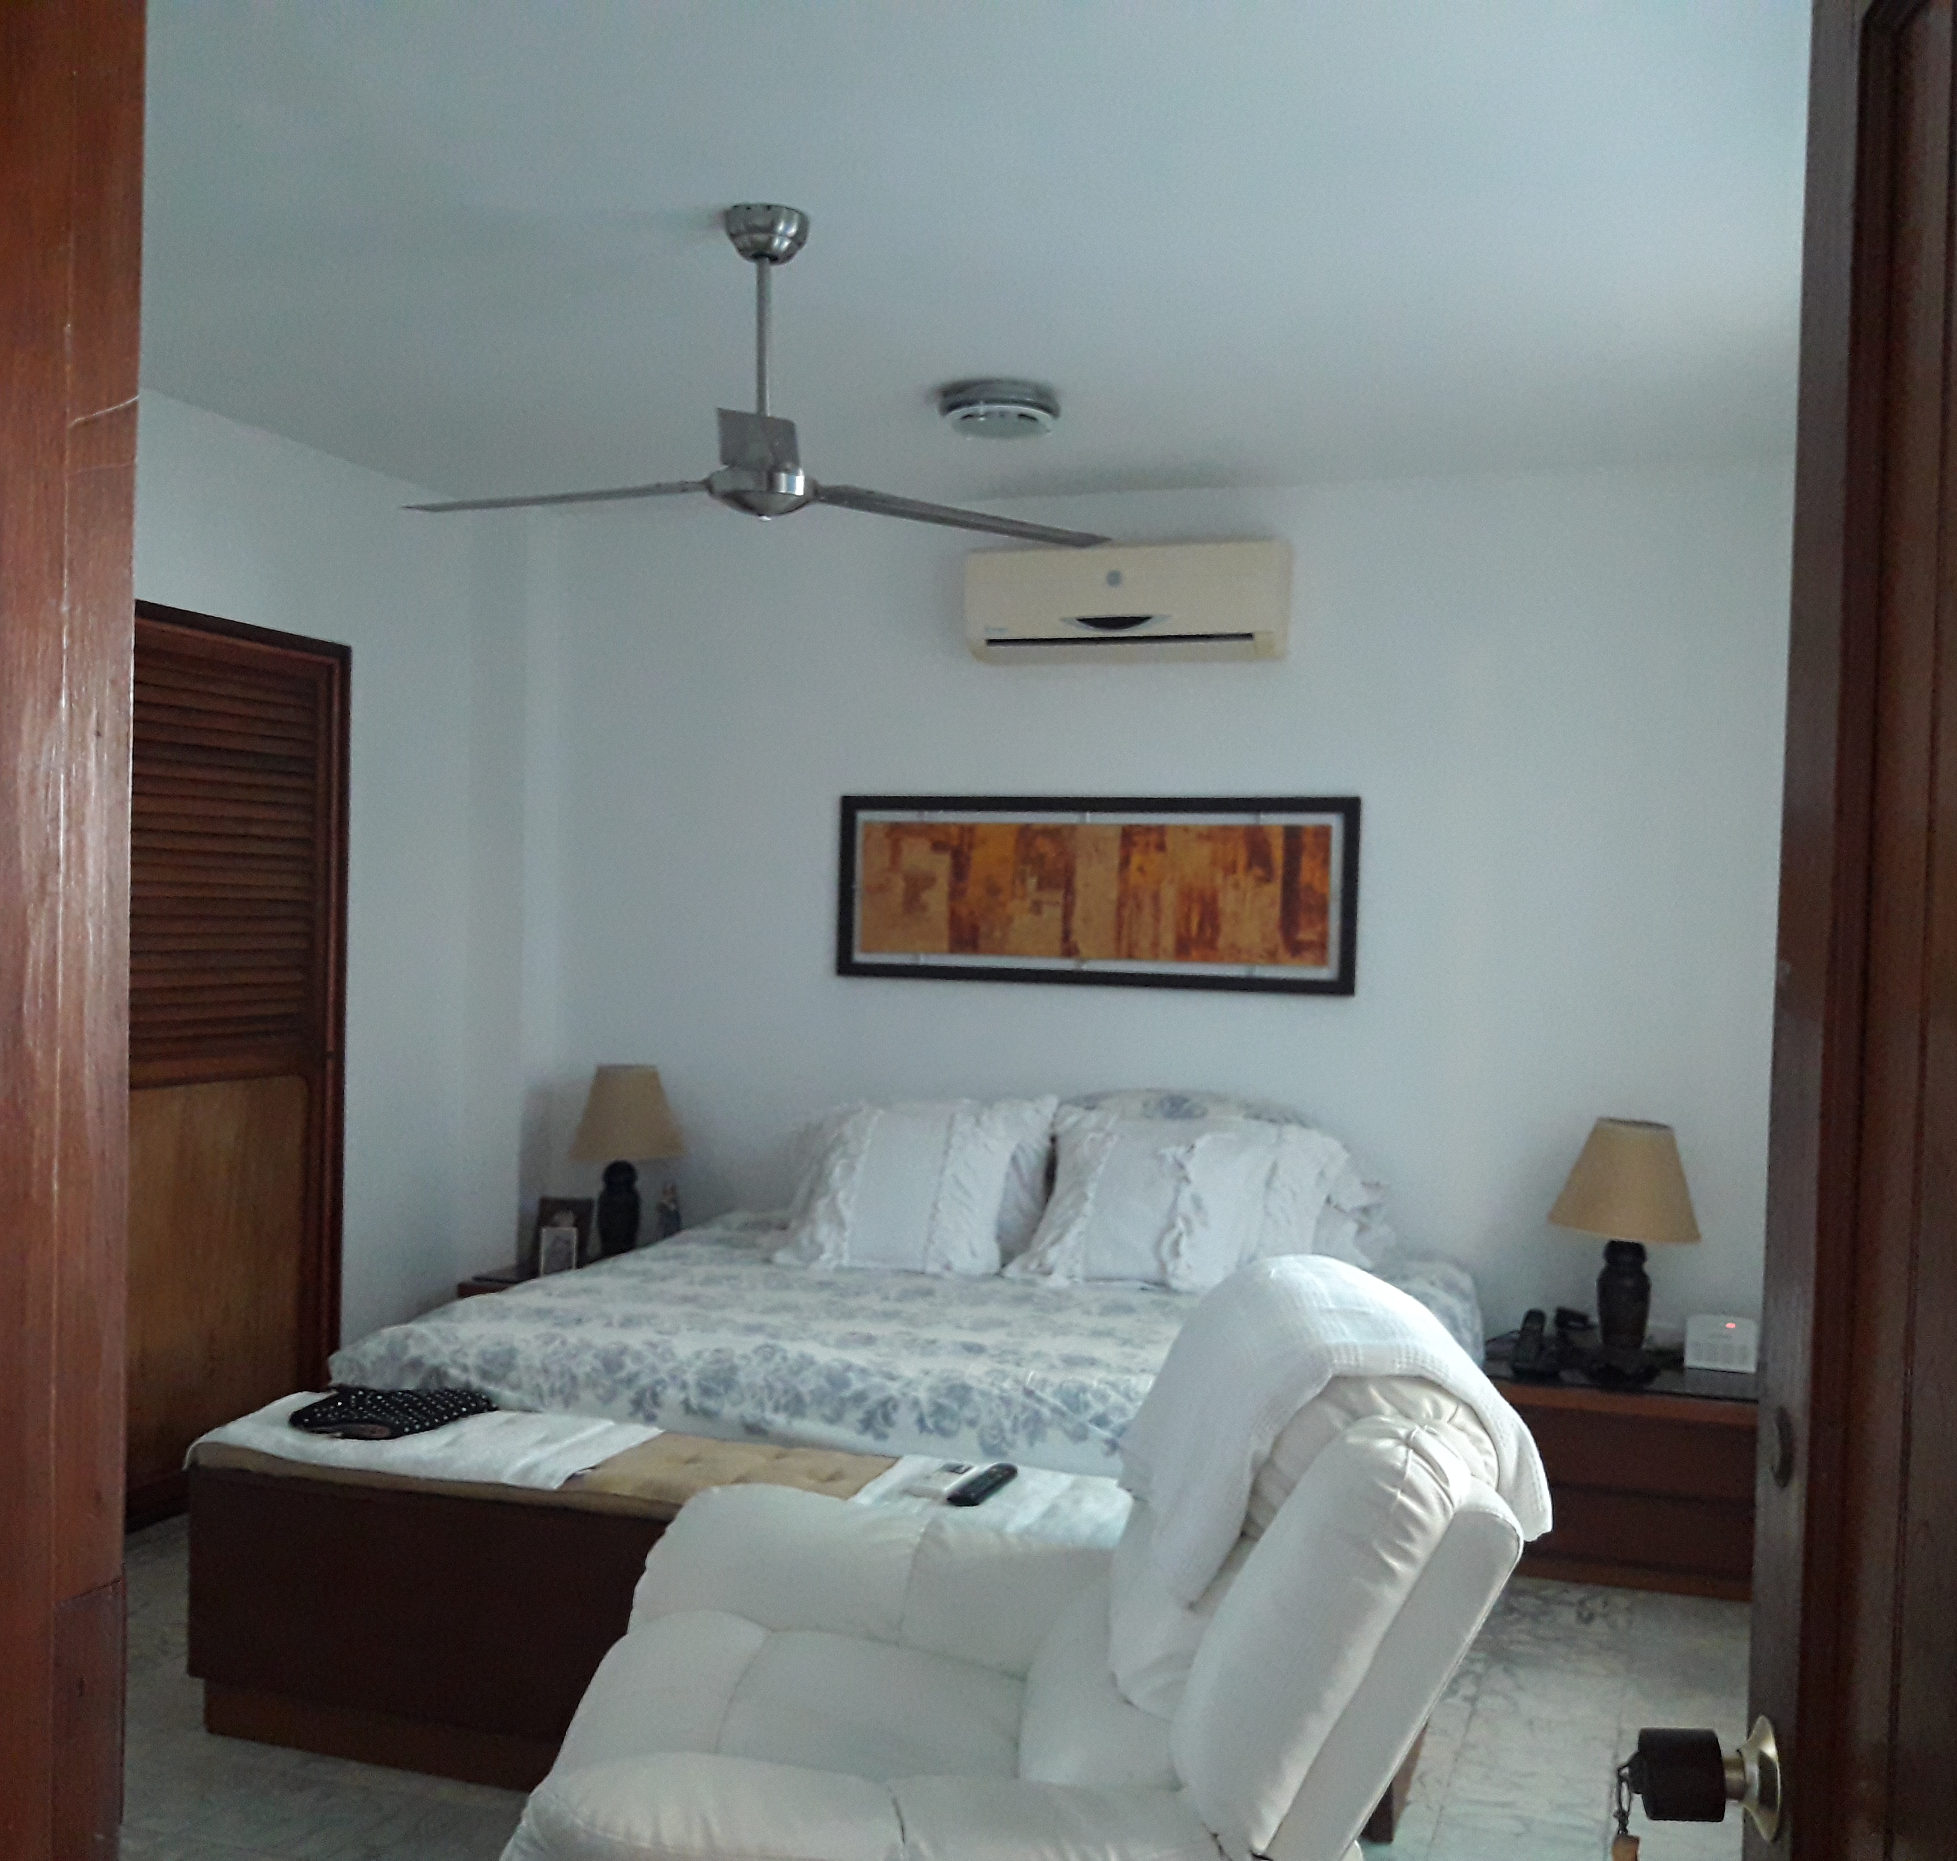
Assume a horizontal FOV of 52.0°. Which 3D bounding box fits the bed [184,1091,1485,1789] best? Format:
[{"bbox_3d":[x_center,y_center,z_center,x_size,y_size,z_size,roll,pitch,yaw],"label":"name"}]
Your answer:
[{"bbox_3d":[-0.032,0.888,4.108,2.025,0.969,2.225,2,1,17],"label":"bed"}]

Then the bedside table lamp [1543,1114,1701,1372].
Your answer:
[{"bbox_3d":[1.475,0.717,4.579,0.327,0.564,0.327,2,1,17],"label":"bedside table lamp"}]

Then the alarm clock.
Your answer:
[{"bbox_3d":[1.710,0.942,4.625,0.156,0.123,0.065,2,1,17],"label":"alarm clock"}]

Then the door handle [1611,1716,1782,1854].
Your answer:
[{"bbox_3d":[0.387,0.459,1.080,0.084,0.072,0.070,2,1,8],"label":"door handle"}]

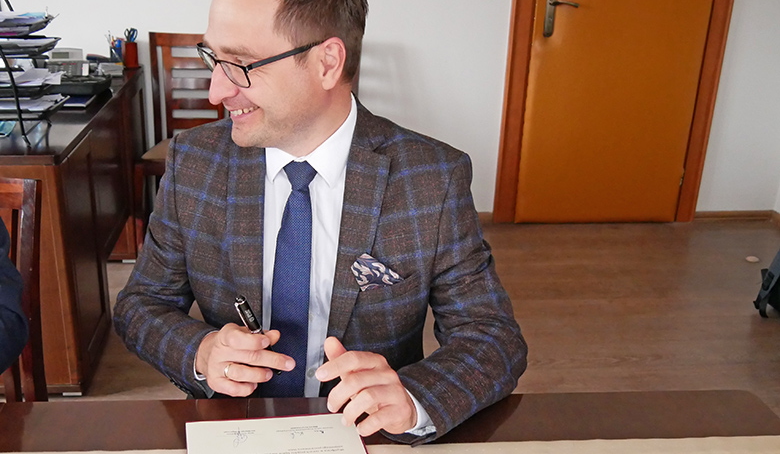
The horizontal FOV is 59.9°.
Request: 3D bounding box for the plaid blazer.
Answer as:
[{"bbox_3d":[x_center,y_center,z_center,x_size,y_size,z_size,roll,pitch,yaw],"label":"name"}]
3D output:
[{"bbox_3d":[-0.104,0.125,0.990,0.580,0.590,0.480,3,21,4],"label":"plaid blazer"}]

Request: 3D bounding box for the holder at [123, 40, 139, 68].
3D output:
[{"bbox_3d":[-1.175,-0.777,3.060,0.062,0.105,0.062,0,21,-5],"label":"holder"}]

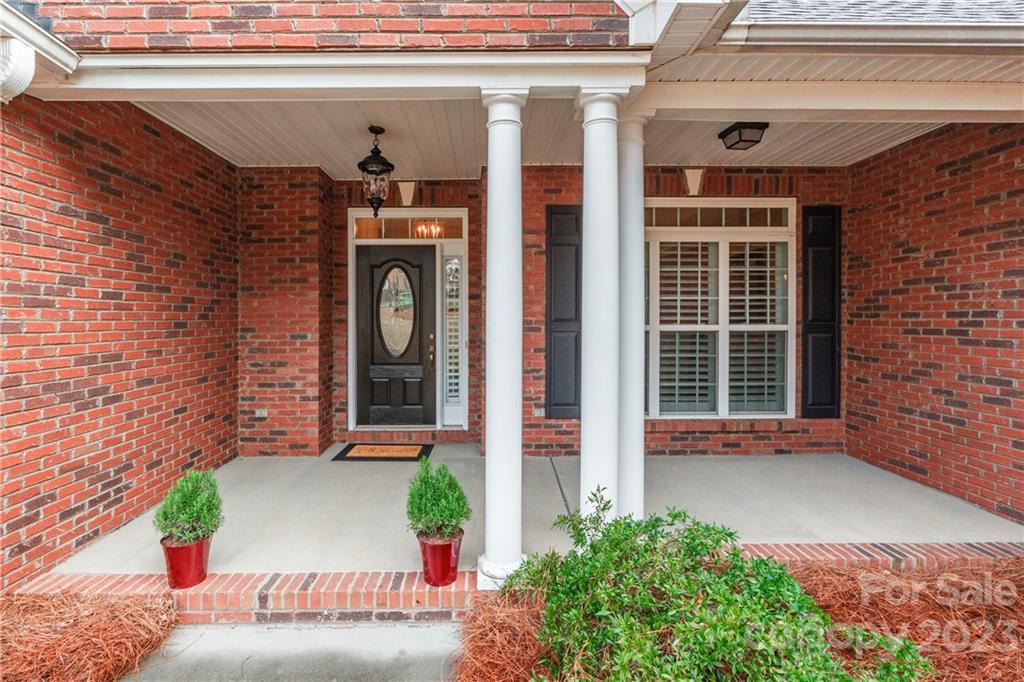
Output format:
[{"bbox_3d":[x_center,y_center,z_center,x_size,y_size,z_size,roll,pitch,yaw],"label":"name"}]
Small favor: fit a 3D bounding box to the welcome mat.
[{"bbox_3d":[-1.300,1.147,4.670,0.910,0.015,0.570,0,1,-2],"label":"welcome mat"}]

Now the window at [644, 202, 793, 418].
[{"bbox_3d":[1.840,-0.327,4.600,2.070,2.210,0.100,0,2,-1],"label":"window"}]

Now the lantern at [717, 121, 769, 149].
[{"bbox_3d":[1.830,-1.620,3.620,0.250,0.135,0.250,0,1,-2],"label":"lantern"}]

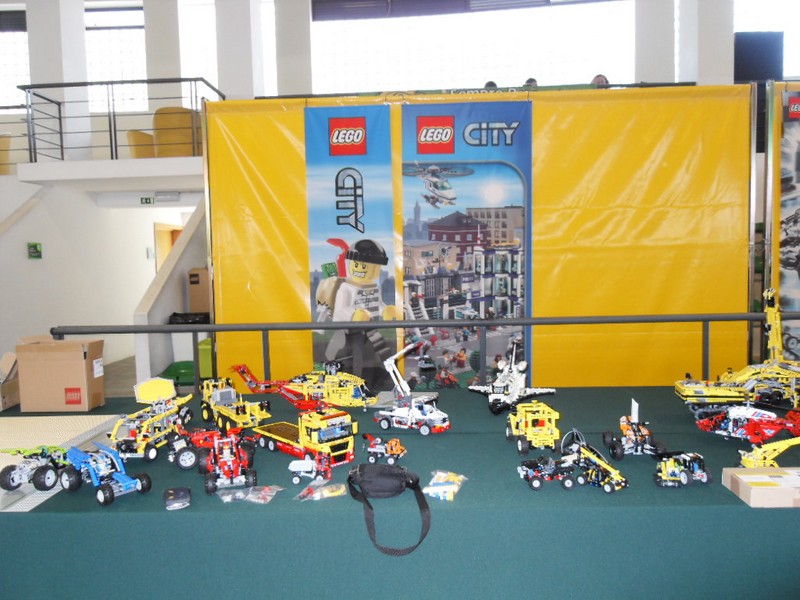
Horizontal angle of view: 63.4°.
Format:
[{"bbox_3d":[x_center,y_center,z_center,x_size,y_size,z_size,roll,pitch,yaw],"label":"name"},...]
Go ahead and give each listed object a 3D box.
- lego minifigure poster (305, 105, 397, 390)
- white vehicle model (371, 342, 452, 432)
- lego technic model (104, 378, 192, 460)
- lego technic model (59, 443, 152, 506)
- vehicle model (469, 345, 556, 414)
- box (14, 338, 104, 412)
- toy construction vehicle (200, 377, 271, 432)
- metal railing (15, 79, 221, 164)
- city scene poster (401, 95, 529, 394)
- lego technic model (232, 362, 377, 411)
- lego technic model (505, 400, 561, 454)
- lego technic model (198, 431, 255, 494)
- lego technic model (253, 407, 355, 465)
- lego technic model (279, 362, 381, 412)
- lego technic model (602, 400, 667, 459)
[{"bbox_3d":[-0.293,-0.222,3.921,0.510,1.880,0.020,-1,3,2],"label":"lego minifigure poster"},{"bbox_3d":[0.043,0.330,2.463,0.281,0.329,0.102,1,5,32],"label":"white vehicle model"},{"bbox_3d":[-0.896,0.402,2.370,0.158,0.240,0.429,-1,4,-2],"label":"lego technic model"},{"bbox_3d":[-0.809,0.469,1.788,0.245,0.128,0.140,1,4,39],"label":"lego technic model"},{"bbox_3d":[0.467,0.331,2.817,0.378,0.256,0.419,0,4,19],"label":"vehicle model"},{"bbox_3d":[-1.501,0.333,2.885,0.303,0.300,0.155,-1,3,4],"label":"box"},{"bbox_3d":[-0.667,0.417,2.596,0.164,0.167,0.399,-4,5,-33],"label":"toy construction vehicle"},{"bbox_3d":[-3.768,-2.378,8.979,2.496,1.020,0.950,-1,3,4],"label":"metal railing"},{"bbox_3d":[0.415,-0.233,3.893,0.771,1.880,0.020,-1,3,2],"label":"city scene poster"},{"bbox_3d":[-0.400,0.383,2.825,0.644,0.189,0.194,0,4,16],"label":"lego technic model"},{"bbox_3d":[0.435,0.417,2.132,0.130,0.135,0.230,-2,3,-4],"label":"lego technic model"},{"bbox_3d":[-0.531,0.478,1.992,0.164,0.128,0.256,-3,4,-17],"label":"lego technic model"},{"bbox_3d":[-0.331,0.439,2.220,0.153,0.164,0.409,-5,6,-43],"label":"lego technic model"},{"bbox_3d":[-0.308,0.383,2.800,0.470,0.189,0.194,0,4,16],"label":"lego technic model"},{"bbox_3d":[0.728,0.404,2.038,0.162,0.160,0.210,-1,3,5],"label":"lego technic model"}]

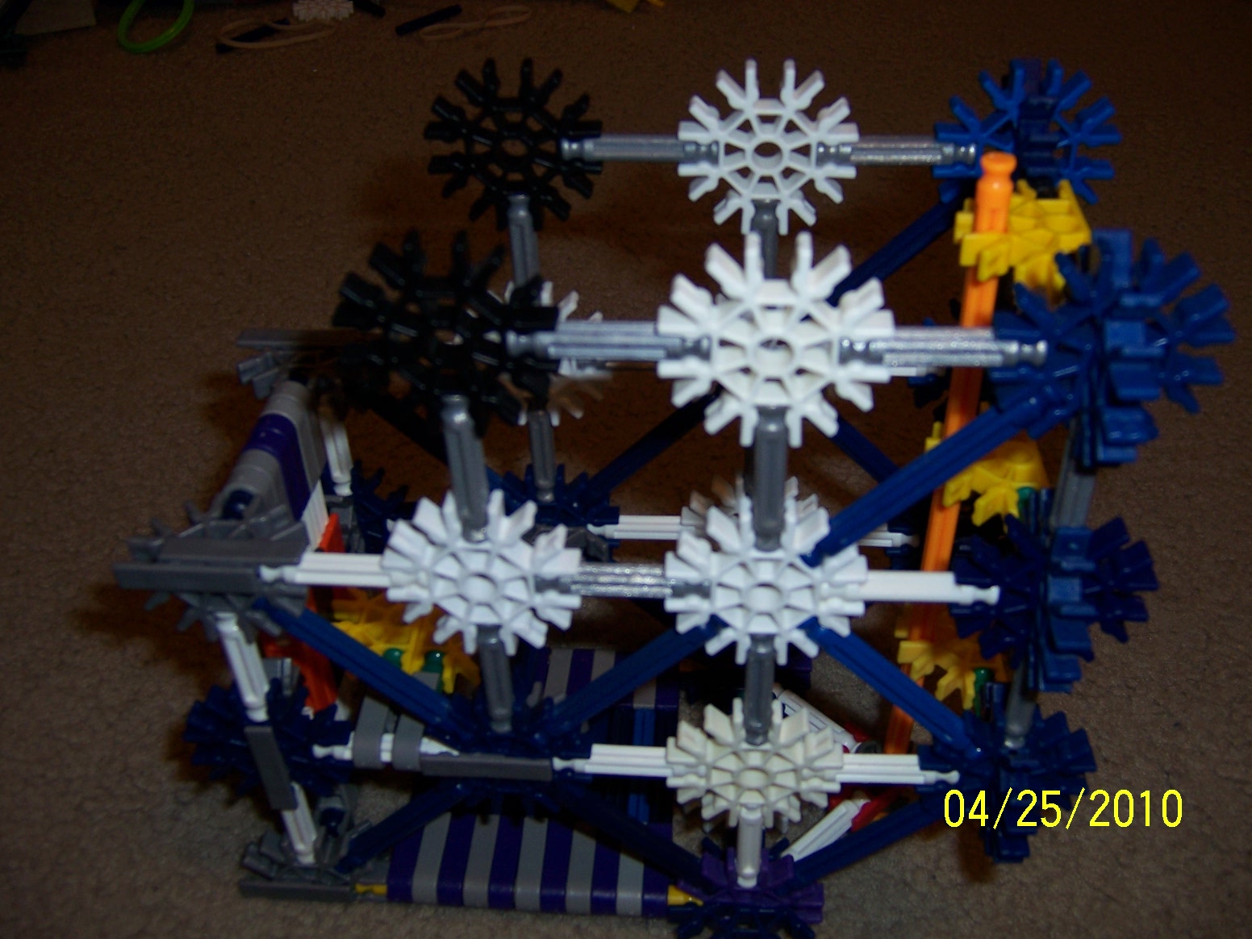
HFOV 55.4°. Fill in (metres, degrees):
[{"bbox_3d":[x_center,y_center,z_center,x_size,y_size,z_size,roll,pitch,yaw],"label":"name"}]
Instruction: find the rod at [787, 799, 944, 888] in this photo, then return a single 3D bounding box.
[{"bbox_3d":[0.055,0.086,0.269,0.006,0.055,0.006,38,32,-22],"label":"rod"}]

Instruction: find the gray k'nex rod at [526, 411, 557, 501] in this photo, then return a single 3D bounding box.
[{"bbox_3d":[-0.021,-0.004,0.308,0.006,0.033,0.006,1,38,5],"label":"gray k'nex rod"}]

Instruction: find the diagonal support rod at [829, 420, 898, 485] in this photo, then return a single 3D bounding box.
[{"bbox_3d":[0.060,-0.003,0.303,0.006,0.055,0.006,-39,26,29],"label":"diagonal support rod"}]

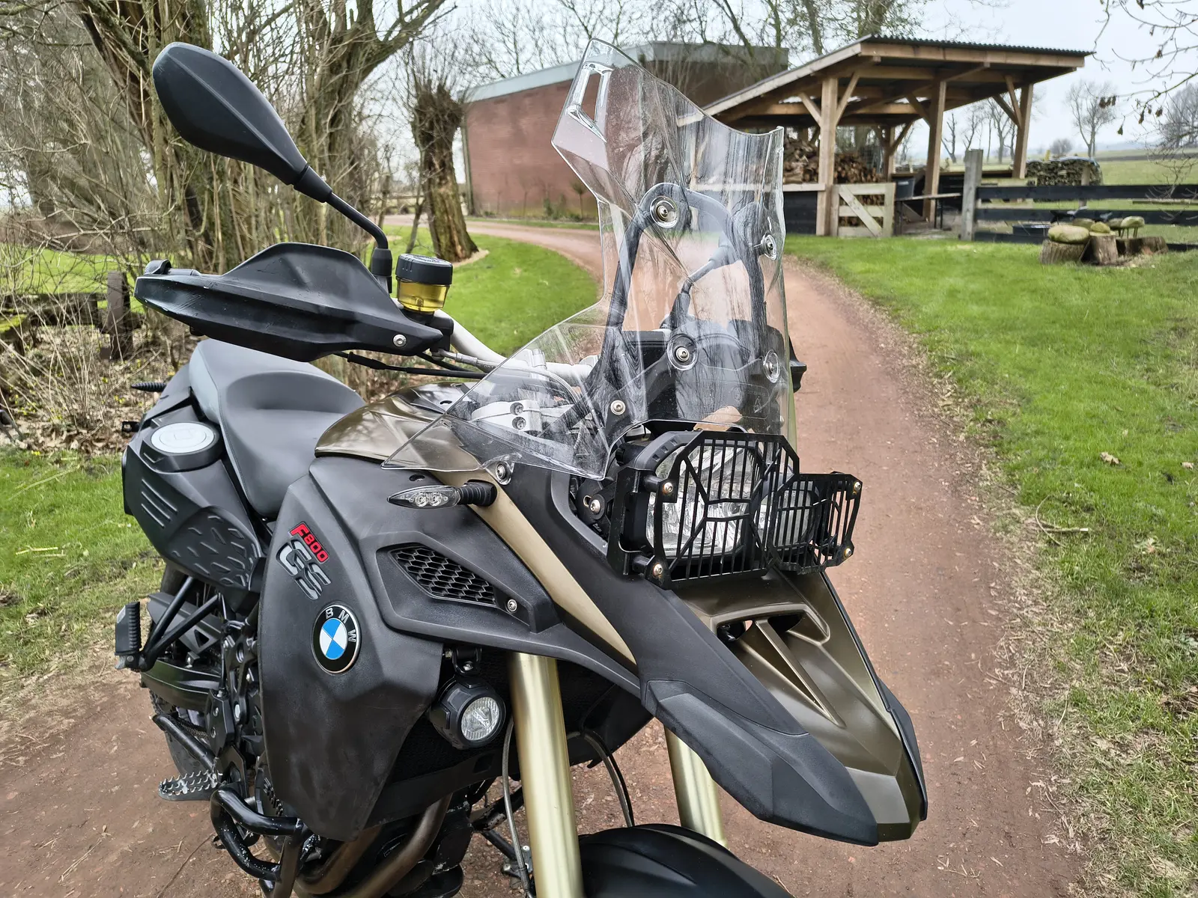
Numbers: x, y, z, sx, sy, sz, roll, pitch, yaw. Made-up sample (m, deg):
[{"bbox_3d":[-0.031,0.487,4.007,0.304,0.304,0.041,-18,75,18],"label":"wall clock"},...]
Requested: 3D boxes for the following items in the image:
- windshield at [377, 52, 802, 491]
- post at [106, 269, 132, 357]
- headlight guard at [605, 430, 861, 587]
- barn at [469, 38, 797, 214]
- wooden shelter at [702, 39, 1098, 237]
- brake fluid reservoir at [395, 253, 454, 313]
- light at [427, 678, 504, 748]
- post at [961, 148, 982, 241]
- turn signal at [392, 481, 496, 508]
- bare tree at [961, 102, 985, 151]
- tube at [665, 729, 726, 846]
[{"bbox_3d":[0.045,-0.165,0.943,0.410,0.480,0.320,1,12,-42],"label":"windshield"},{"bbox_3d":[-3.988,-1.107,6.893,0.115,0.740,0.105,-7,22,-32],"label":"post"},{"bbox_3d":[0.148,0.054,0.860,0.315,0.150,0.085,1,12,-42],"label":"headlight guard"},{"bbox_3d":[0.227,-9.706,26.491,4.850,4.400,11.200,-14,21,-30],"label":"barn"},{"bbox_3d":[6.421,-7.133,19.509,7.400,3.445,5.450,-14,21,-30],"label":"wooden shelter"},{"bbox_3d":[-0.188,-0.174,0.885,0.060,0.056,0.060,1,12,-42],"label":"brake fluid reservoir"},{"bbox_3d":[-0.144,0.289,0.905,0.077,0.077,0.062,1,12,-42],"label":"light"},{"bbox_3d":[6.379,-4.367,14.224,0.150,1.480,0.190,-10,20,-22],"label":"post"},{"bbox_3d":[-0.162,0.049,0.860,0.112,0.029,0.037,1,12,-42],"label":"turn signal"},{"bbox_3d":[54.017,-46.445,120.000,4.500,9.800,4.500,-2,18,0],"label":"bare tree"},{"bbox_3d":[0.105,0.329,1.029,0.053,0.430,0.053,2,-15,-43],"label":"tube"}]

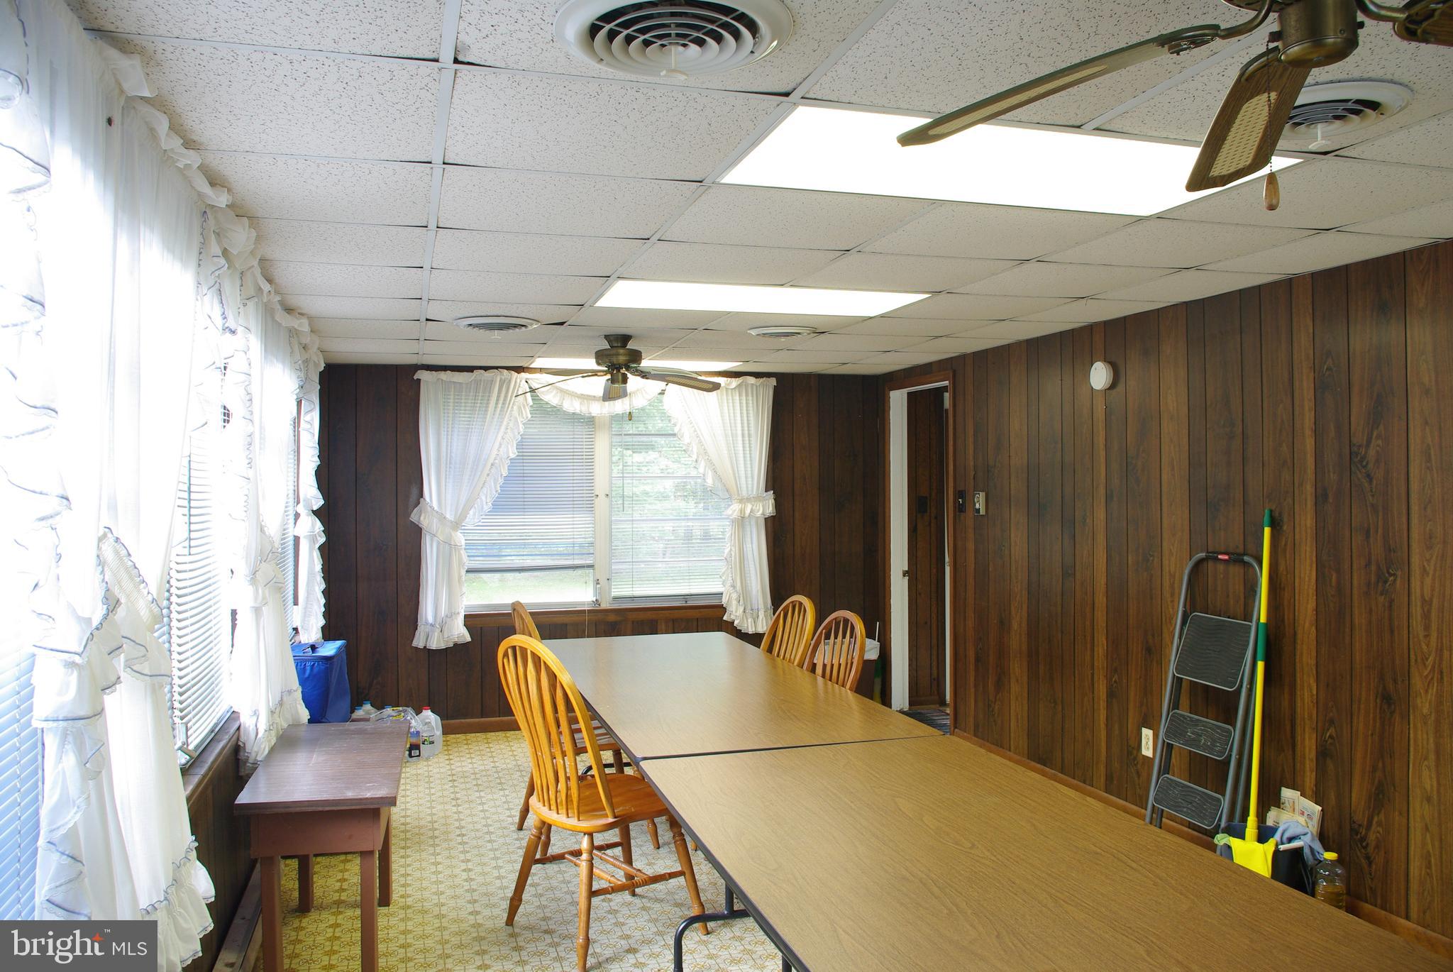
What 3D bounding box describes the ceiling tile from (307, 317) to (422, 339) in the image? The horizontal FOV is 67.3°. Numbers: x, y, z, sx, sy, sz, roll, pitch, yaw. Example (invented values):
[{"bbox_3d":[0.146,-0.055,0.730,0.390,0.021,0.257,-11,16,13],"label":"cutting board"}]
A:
[{"bbox_3d":[-1.679,-0.715,4.922,0.584,0.022,0.603,-1,0,-16],"label":"ceiling tile"}]

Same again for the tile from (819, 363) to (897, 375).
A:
[{"bbox_3d":[0.868,-0.736,6.823,0.431,0.020,0.556,-1,0,-16],"label":"tile"}]

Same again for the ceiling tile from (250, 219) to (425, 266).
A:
[{"bbox_3d":[-1.149,-0.710,3.169,0.546,0.020,0.585,-1,0,-16],"label":"ceiling tile"}]

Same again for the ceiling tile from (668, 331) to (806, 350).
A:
[{"bbox_3d":[0.097,-0.725,5.404,0.609,0.020,0.589,0,0,-16],"label":"ceiling tile"}]

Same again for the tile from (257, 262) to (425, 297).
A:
[{"bbox_3d":[-1.315,-0.709,3.737,0.546,0.020,0.585,-1,0,-16],"label":"tile"}]

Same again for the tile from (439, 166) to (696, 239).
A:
[{"bbox_3d":[-0.426,-0.719,2.786,0.605,0.020,0.583,-1,0,-16],"label":"tile"}]

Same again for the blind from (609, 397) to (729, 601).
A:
[{"bbox_3d":[-0.275,0.045,6.748,0.892,1.285,0.040,-1,0,-16],"label":"blind"}]

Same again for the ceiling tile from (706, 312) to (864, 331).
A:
[{"bbox_3d":[0.261,-0.726,4.828,0.605,0.020,0.583,-1,0,-16],"label":"ceiling tile"}]

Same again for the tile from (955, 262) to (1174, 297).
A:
[{"bbox_3d":[1.187,-0.733,3.852,0.607,0.020,0.585,-1,0,-16],"label":"tile"}]

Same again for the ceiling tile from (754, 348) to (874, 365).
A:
[{"bbox_3d":[0.523,-0.730,6.148,0.609,0.020,0.589,0,0,-16],"label":"ceiling tile"}]

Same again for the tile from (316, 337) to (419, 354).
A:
[{"bbox_3d":[-1.834,-0.706,5.440,0.580,0.020,0.583,-1,0,-16],"label":"tile"}]

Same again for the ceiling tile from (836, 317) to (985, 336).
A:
[{"bbox_3d":[0.861,-0.738,5.041,0.615,0.022,0.603,-1,0,-16],"label":"ceiling tile"}]

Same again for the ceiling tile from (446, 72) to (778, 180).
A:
[{"bbox_3d":[-0.261,-0.721,2.221,0.605,0.020,0.583,-1,0,-16],"label":"ceiling tile"}]

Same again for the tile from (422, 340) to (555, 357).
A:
[{"bbox_3d":[-1.265,-0.720,5.666,0.615,0.022,0.603,-1,0,-16],"label":"tile"}]

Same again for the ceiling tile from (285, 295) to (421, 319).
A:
[{"bbox_3d":[-1.480,-0.709,4.304,0.546,0.020,0.585,-1,0,-16],"label":"ceiling tile"}]

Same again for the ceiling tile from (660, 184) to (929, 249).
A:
[{"bbox_3d":[0.166,-0.725,2.960,0.605,0.020,0.583,-1,0,-16],"label":"ceiling tile"}]

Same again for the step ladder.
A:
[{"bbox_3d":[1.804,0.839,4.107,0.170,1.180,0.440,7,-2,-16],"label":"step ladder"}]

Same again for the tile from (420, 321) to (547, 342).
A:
[{"bbox_3d":[-1.085,-0.714,5.036,0.607,0.020,0.585,-1,0,-16],"label":"tile"}]

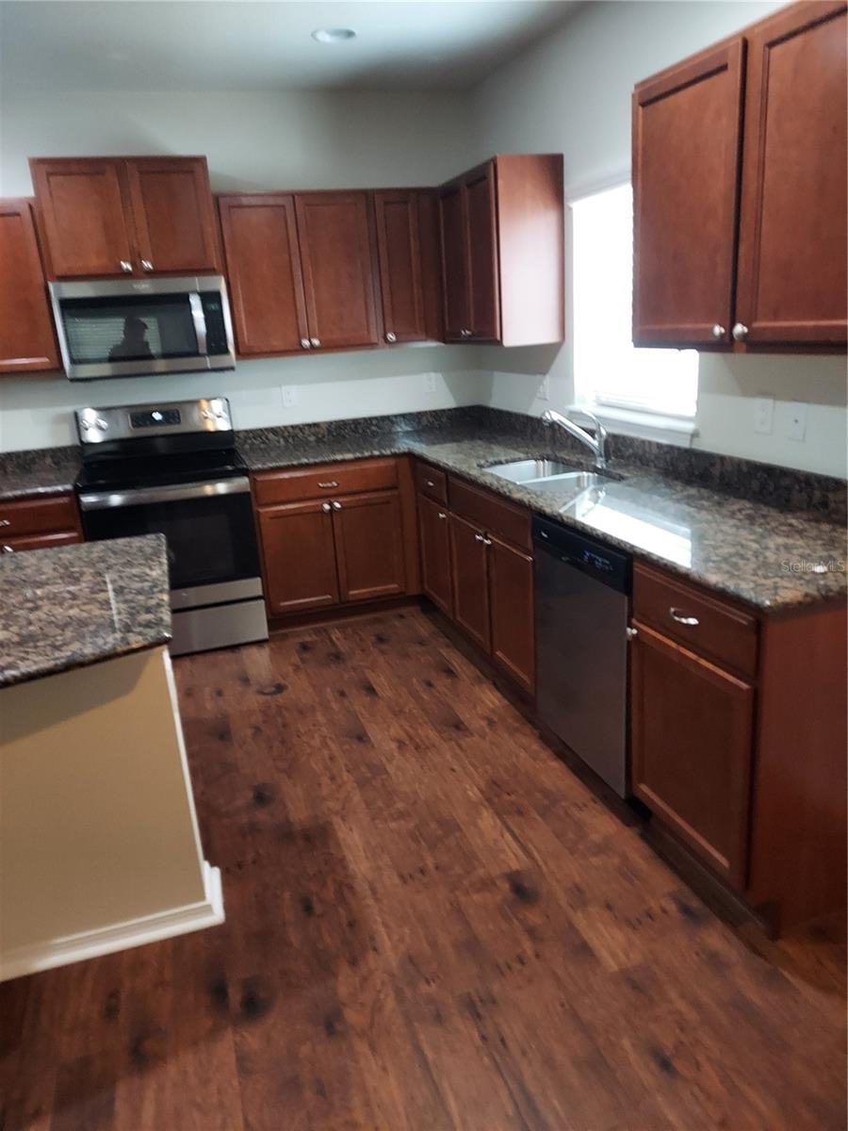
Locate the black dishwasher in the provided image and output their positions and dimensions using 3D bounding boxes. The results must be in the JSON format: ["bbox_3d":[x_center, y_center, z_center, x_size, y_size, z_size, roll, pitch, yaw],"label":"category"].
[{"bbox_3d":[0.773,0.214,2.752,0.615,0.800,0.610,-9,17,-16],"label":"black dishwasher"}]

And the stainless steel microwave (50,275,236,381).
[{"bbox_3d":[-1.355,-1.164,3.996,0.757,0.423,0.410,-9,17,-16],"label":"stainless steel microwave"}]

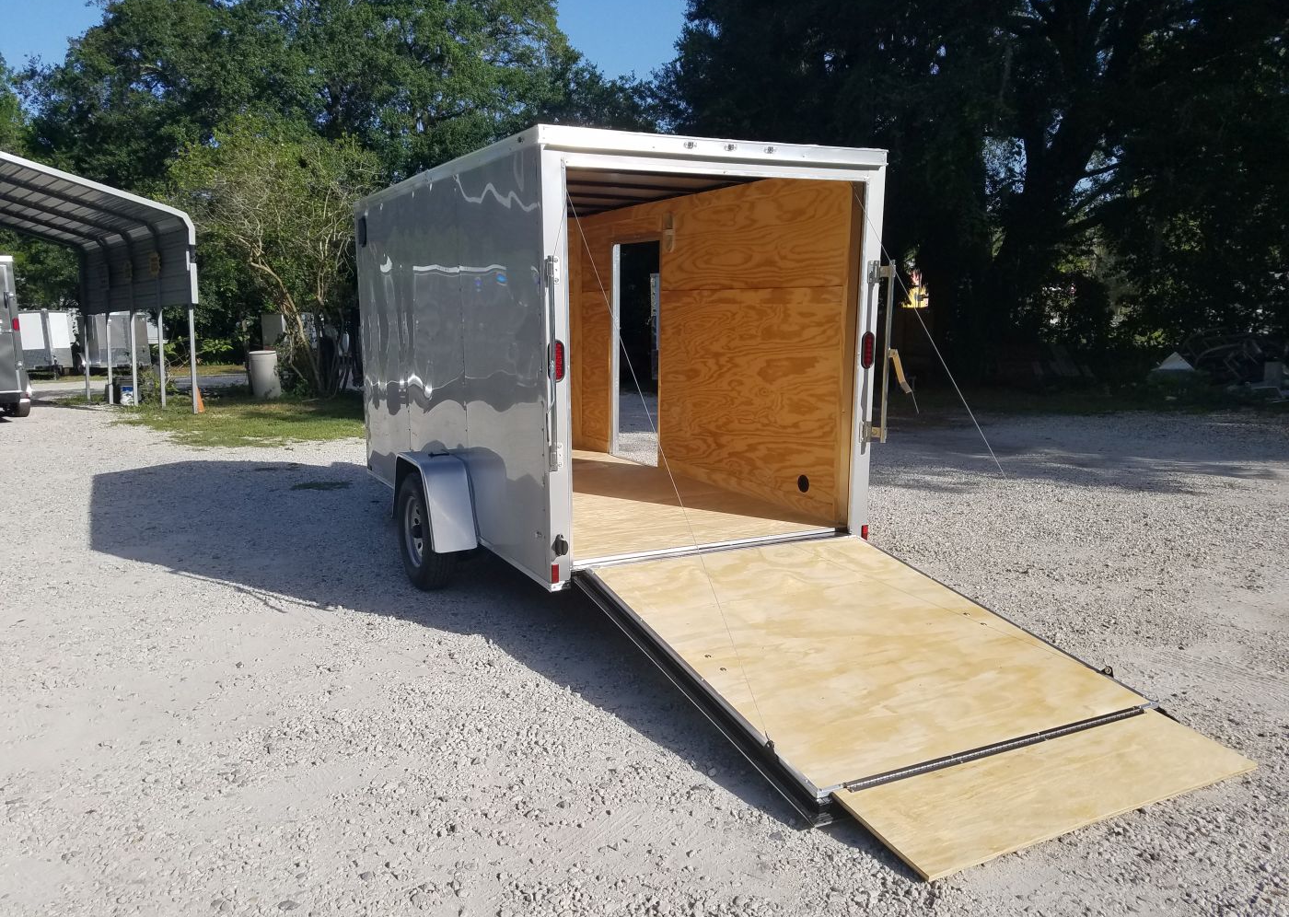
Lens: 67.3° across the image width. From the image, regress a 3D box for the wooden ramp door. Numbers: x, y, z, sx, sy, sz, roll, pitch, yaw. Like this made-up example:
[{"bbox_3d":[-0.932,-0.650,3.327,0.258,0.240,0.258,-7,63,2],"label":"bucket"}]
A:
[{"bbox_3d":[0.902,0.796,3.824,1.570,0.100,2.136,-5,19,-27],"label":"wooden ramp door"}]

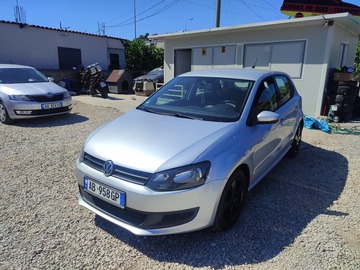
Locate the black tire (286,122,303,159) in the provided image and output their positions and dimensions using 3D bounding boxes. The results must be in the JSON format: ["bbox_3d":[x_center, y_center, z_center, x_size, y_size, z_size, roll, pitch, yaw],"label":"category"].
[{"bbox_3d":[1.873,0.068,4.353,0.190,0.600,0.600,11,19,35],"label":"black tire"}]

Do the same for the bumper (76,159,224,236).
[{"bbox_3d":[-0.488,0.484,2.382,1.660,0.500,0.550,11,19,35],"label":"bumper"}]

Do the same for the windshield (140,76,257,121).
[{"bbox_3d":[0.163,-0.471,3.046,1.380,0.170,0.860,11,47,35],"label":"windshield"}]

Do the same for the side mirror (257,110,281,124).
[{"bbox_3d":[0.916,-0.191,2.708,0.220,0.145,0.130,11,19,35],"label":"side mirror"}]

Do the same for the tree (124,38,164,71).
[{"bbox_3d":[-2.387,-4.843,17.116,2.900,3.100,2.400,-2,16,-7],"label":"tree"}]

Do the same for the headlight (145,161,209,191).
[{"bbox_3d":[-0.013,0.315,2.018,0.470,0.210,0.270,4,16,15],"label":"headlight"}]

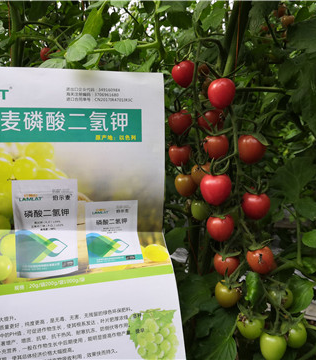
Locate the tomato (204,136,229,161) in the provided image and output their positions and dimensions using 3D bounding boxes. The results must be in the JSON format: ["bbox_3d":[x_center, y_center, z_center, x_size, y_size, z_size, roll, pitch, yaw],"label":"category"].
[{"bbox_3d":[0.066,-0.037,0.425,0.028,0.029,0.028,0,6,0],"label":"tomato"}]

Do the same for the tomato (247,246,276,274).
[{"bbox_3d":[0.110,0.086,0.400,0.029,0.030,0.029,0,10,0],"label":"tomato"}]

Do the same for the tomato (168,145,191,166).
[{"bbox_3d":[0.025,-0.028,0.430,0.026,0.026,0.026,0,10,0],"label":"tomato"}]

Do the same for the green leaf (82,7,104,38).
[{"bbox_3d":[-0.086,-0.206,0.490,0.025,0.048,0.014,28,-7,-34],"label":"green leaf"}]

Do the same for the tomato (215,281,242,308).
[{"bbox_3d":[0.075,0.123,0.405,0.027,0.030,0.027,0,10,0],"label":"tomato"}]

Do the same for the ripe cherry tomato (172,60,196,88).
[{"bbox_3d":[0.028,-0.120,0.425,0.026,0.031,0.026,-9,9,0],"label":"ripe cherry tomato"}]

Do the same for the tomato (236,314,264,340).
[{"bbox_3d":[0.104,0.164,0.415,0.029,0.027,0.029,0,6,0],"label":"tomato"}]

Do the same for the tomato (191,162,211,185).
[{"bbox_3d":[0.049,-0.007,0.425,0.025,0.026,0.025,0,10,0],"label":"tomato"}]

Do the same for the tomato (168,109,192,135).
[{"bbox_3d":[0.026,-0.068,0.435,0.028,0.029,0.028,1,11,0],"label":"tomato"}]

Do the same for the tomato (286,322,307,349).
[{"bbox_3d":[0.153,0.172,0.415,0.025,0.029,0.025,0,10,0],"label":"tomato"}]

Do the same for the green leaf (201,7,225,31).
[{"bbox_3d":[0.071,-0.207,0.480,0.032,0.032,0.015,0,10,0],"label":"green leaf"}]

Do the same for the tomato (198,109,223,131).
[{"bbox_3d":[0.062,-0.071,0.445,0.031,0.029,0.031,0,6,0],"label":"tomato"}]

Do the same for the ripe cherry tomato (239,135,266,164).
[{"bbox_3d":[0.105,-0.034,0.415,0.031,0.032,0.031,0,6,0],"label":"ripe cherry tomato"}]

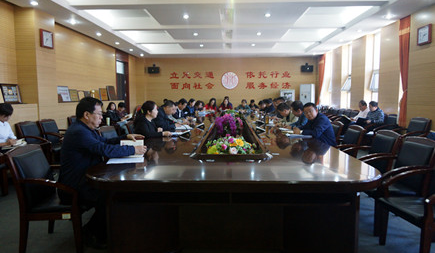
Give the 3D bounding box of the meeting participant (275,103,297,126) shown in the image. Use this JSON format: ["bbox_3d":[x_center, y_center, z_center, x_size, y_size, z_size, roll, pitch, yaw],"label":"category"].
[{"bbox_3d":[1.474,0.149,6.338,0.700,1.240,0.500,0,5,2],"label":"meeting participant"}]

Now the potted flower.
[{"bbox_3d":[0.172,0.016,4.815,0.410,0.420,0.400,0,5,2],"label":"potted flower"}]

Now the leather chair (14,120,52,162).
[{"bbox_3d":[-3.034,0.367,5.691,0.630,0.920,0.570,0,5,2],"label":"leather chair"}]

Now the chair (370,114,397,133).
[{"bbox_3d":[3.939,0.166,7.803,0.590,0.890,0.560,0,5,2],"label":"chair"}]

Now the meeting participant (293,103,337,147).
[{"bbox_3d":[1.572,0.229,5.204,0.740,1.210,0.540,-1,5,-8],"label":"meeting participant"}]

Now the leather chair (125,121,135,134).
[{"bbox_3d":[-1.159,0.381,5.497,0.590,0.890,0.560,0,5,2],"label":"leather chair"}]

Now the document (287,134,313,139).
[{"bbox_3d":[1.197,0.129,4.809,0.330,0.030,0.270,0,5,2],"label":"document"}]

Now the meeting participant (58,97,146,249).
[{"bbox_3d":[-0.944,0.394,2.889,0.740,1.300,0.520,0,5,-3],"label":"meeting participant"}]

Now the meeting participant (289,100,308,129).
[{"bbox_3d":[1.467,0.199,5.609,0.700,1.270,0.500,0,5,2],"label":"meeting participant"}]

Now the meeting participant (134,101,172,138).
[{"bbox_3d":[-0.959,0.256,4.961,0.680,1.270,0.480,0,5,2],"label":"meeting participant"}]

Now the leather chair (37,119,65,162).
[{"bbox_3d":[-3.012,0.314,6.288,0.630,0.920,0.570,0,5,2],"label":"leather chair"}]

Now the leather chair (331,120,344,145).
[{"bbox_3d":[1.819,0.369,5.672,0.630,0.920,0.570,0,5,0],"label":"leather chair"}]

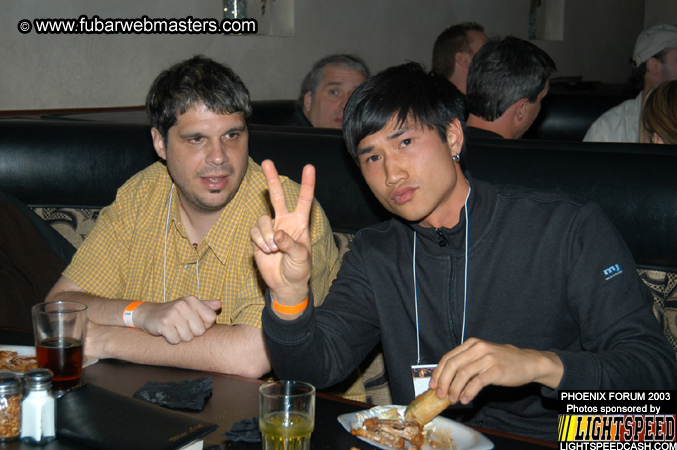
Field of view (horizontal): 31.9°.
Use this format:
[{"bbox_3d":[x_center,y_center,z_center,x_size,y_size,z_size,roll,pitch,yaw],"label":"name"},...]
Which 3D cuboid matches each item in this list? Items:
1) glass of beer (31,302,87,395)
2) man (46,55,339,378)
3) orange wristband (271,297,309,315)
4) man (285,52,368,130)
[{"bbox_3d":[-0.405,0.181,1.720,0.081,0.124,0.081,0,8,0],"label":"glass of beer"},{"bbox_3d":[-0.265,0.326,2.028,0.580,1.210,0.670,3,9,21],"label":"man"},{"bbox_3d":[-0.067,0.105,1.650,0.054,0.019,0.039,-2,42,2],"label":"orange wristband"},{"bbox_3d":[-0.010,0.151,3.226,0.520,1.220,0.680,-1,8,-5],"label":"man"}]

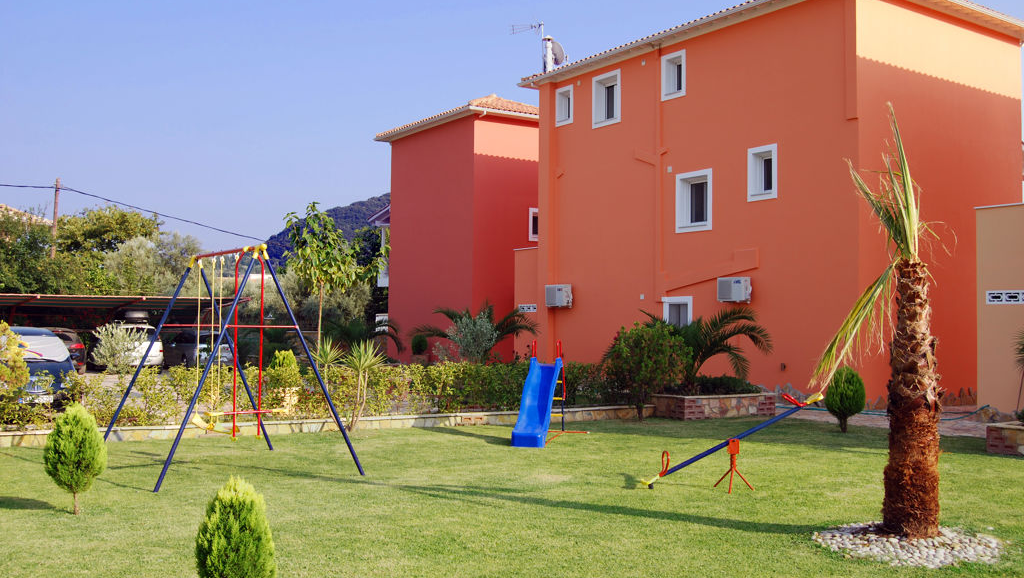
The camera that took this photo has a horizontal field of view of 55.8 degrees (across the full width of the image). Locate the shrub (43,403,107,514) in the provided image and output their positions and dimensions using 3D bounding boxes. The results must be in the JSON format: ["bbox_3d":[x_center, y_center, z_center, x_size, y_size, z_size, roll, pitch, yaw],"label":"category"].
[{"bbox_3d":[-3.575,1.391,7.916,0.499,0.908,0.470,1,-2,-24],"label":"shrub"}]

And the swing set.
[{"bbox_3d":[-3.119,0.757,10.517,2.143,2.377,2.418,2,-3,-36],"label":"swing set"}]

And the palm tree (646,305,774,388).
[{"bbox_3d":[3.471,1.115,17.538,2.429,1.559,2.100,0,-2,11],"label":"palm tree"}]

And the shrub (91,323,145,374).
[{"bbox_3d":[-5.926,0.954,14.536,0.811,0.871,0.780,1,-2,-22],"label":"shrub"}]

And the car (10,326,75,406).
[{"bbox_3d":[-8.597,1.407,16.999,1.650,1.500,3.750,2,-3,-33],"label":"car"}]

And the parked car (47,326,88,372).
[{"bbox_3d":[-14.891,1.944,30.729,1.790,1.470,4.300,2,-3,-34],"label":"parked car"}]

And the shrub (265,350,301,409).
[{"bbox_3d":[-3.504,1.389,14.773,0.550,0.931,0.560,1,-2,-13],"label":"shrub"}]

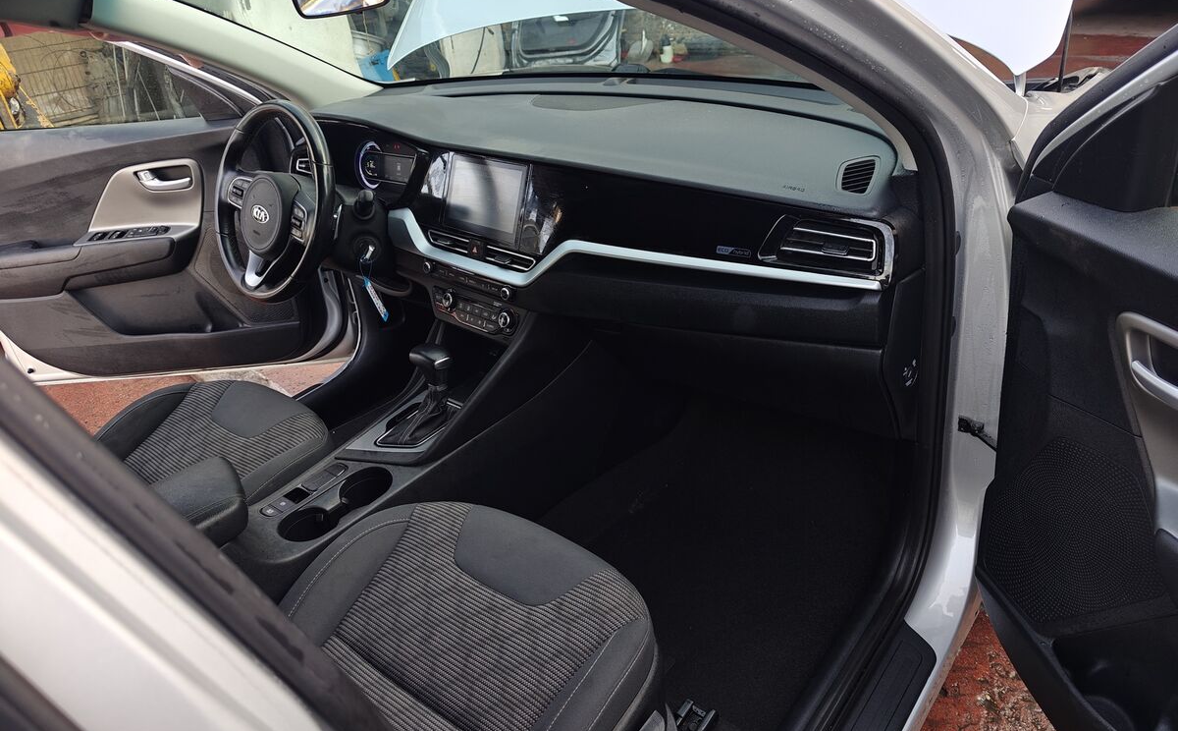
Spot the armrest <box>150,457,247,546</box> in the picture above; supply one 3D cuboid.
[{"bbox_3d":[-0.605,0.250,1.074,0.154,0.080,0.288,19,36,36],"label":"armrest"}]

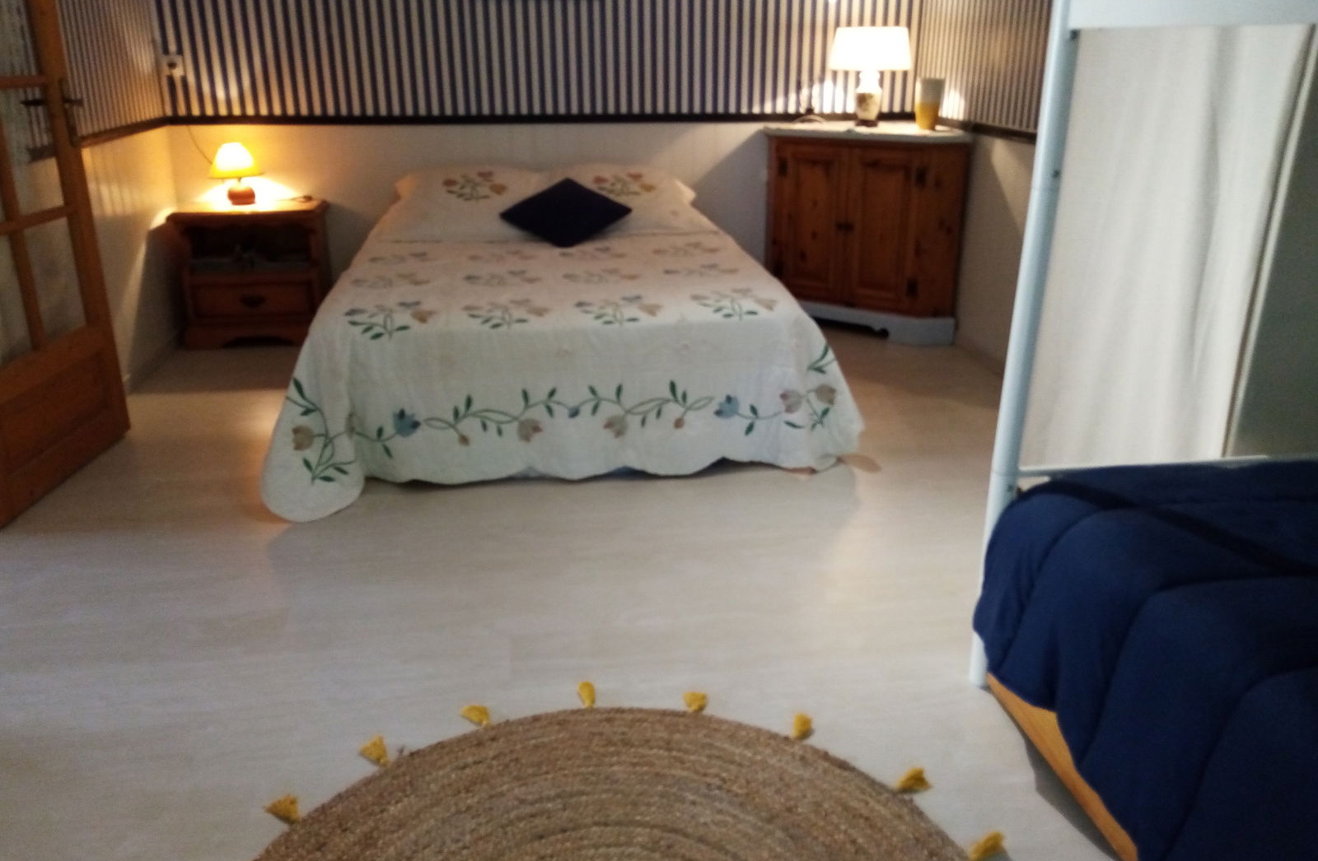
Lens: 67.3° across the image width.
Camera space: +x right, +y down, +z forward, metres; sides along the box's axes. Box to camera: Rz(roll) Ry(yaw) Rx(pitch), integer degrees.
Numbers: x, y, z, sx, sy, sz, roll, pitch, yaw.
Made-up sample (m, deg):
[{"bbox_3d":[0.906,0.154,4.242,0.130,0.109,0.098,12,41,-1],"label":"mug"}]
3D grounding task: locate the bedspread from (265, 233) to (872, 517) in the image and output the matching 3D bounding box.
[{"bbox_3d":[-0.351,-0.365,3.618,1.650,0.490,1.850,-4,21,-10],"label":"bedspread"}]

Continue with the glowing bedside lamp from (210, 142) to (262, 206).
[{"bbox_3d":[-1.819,-1.111,4.274,0.240,0.280,0.240,-4,21,-10],"label":"glowing bedside lamp"}]

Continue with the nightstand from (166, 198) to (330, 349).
[{"bbox_3d":[-1.783,-0.700,4.392,0.580,0.570,0.370,-4,21,-10],"label":"nightstand"}]

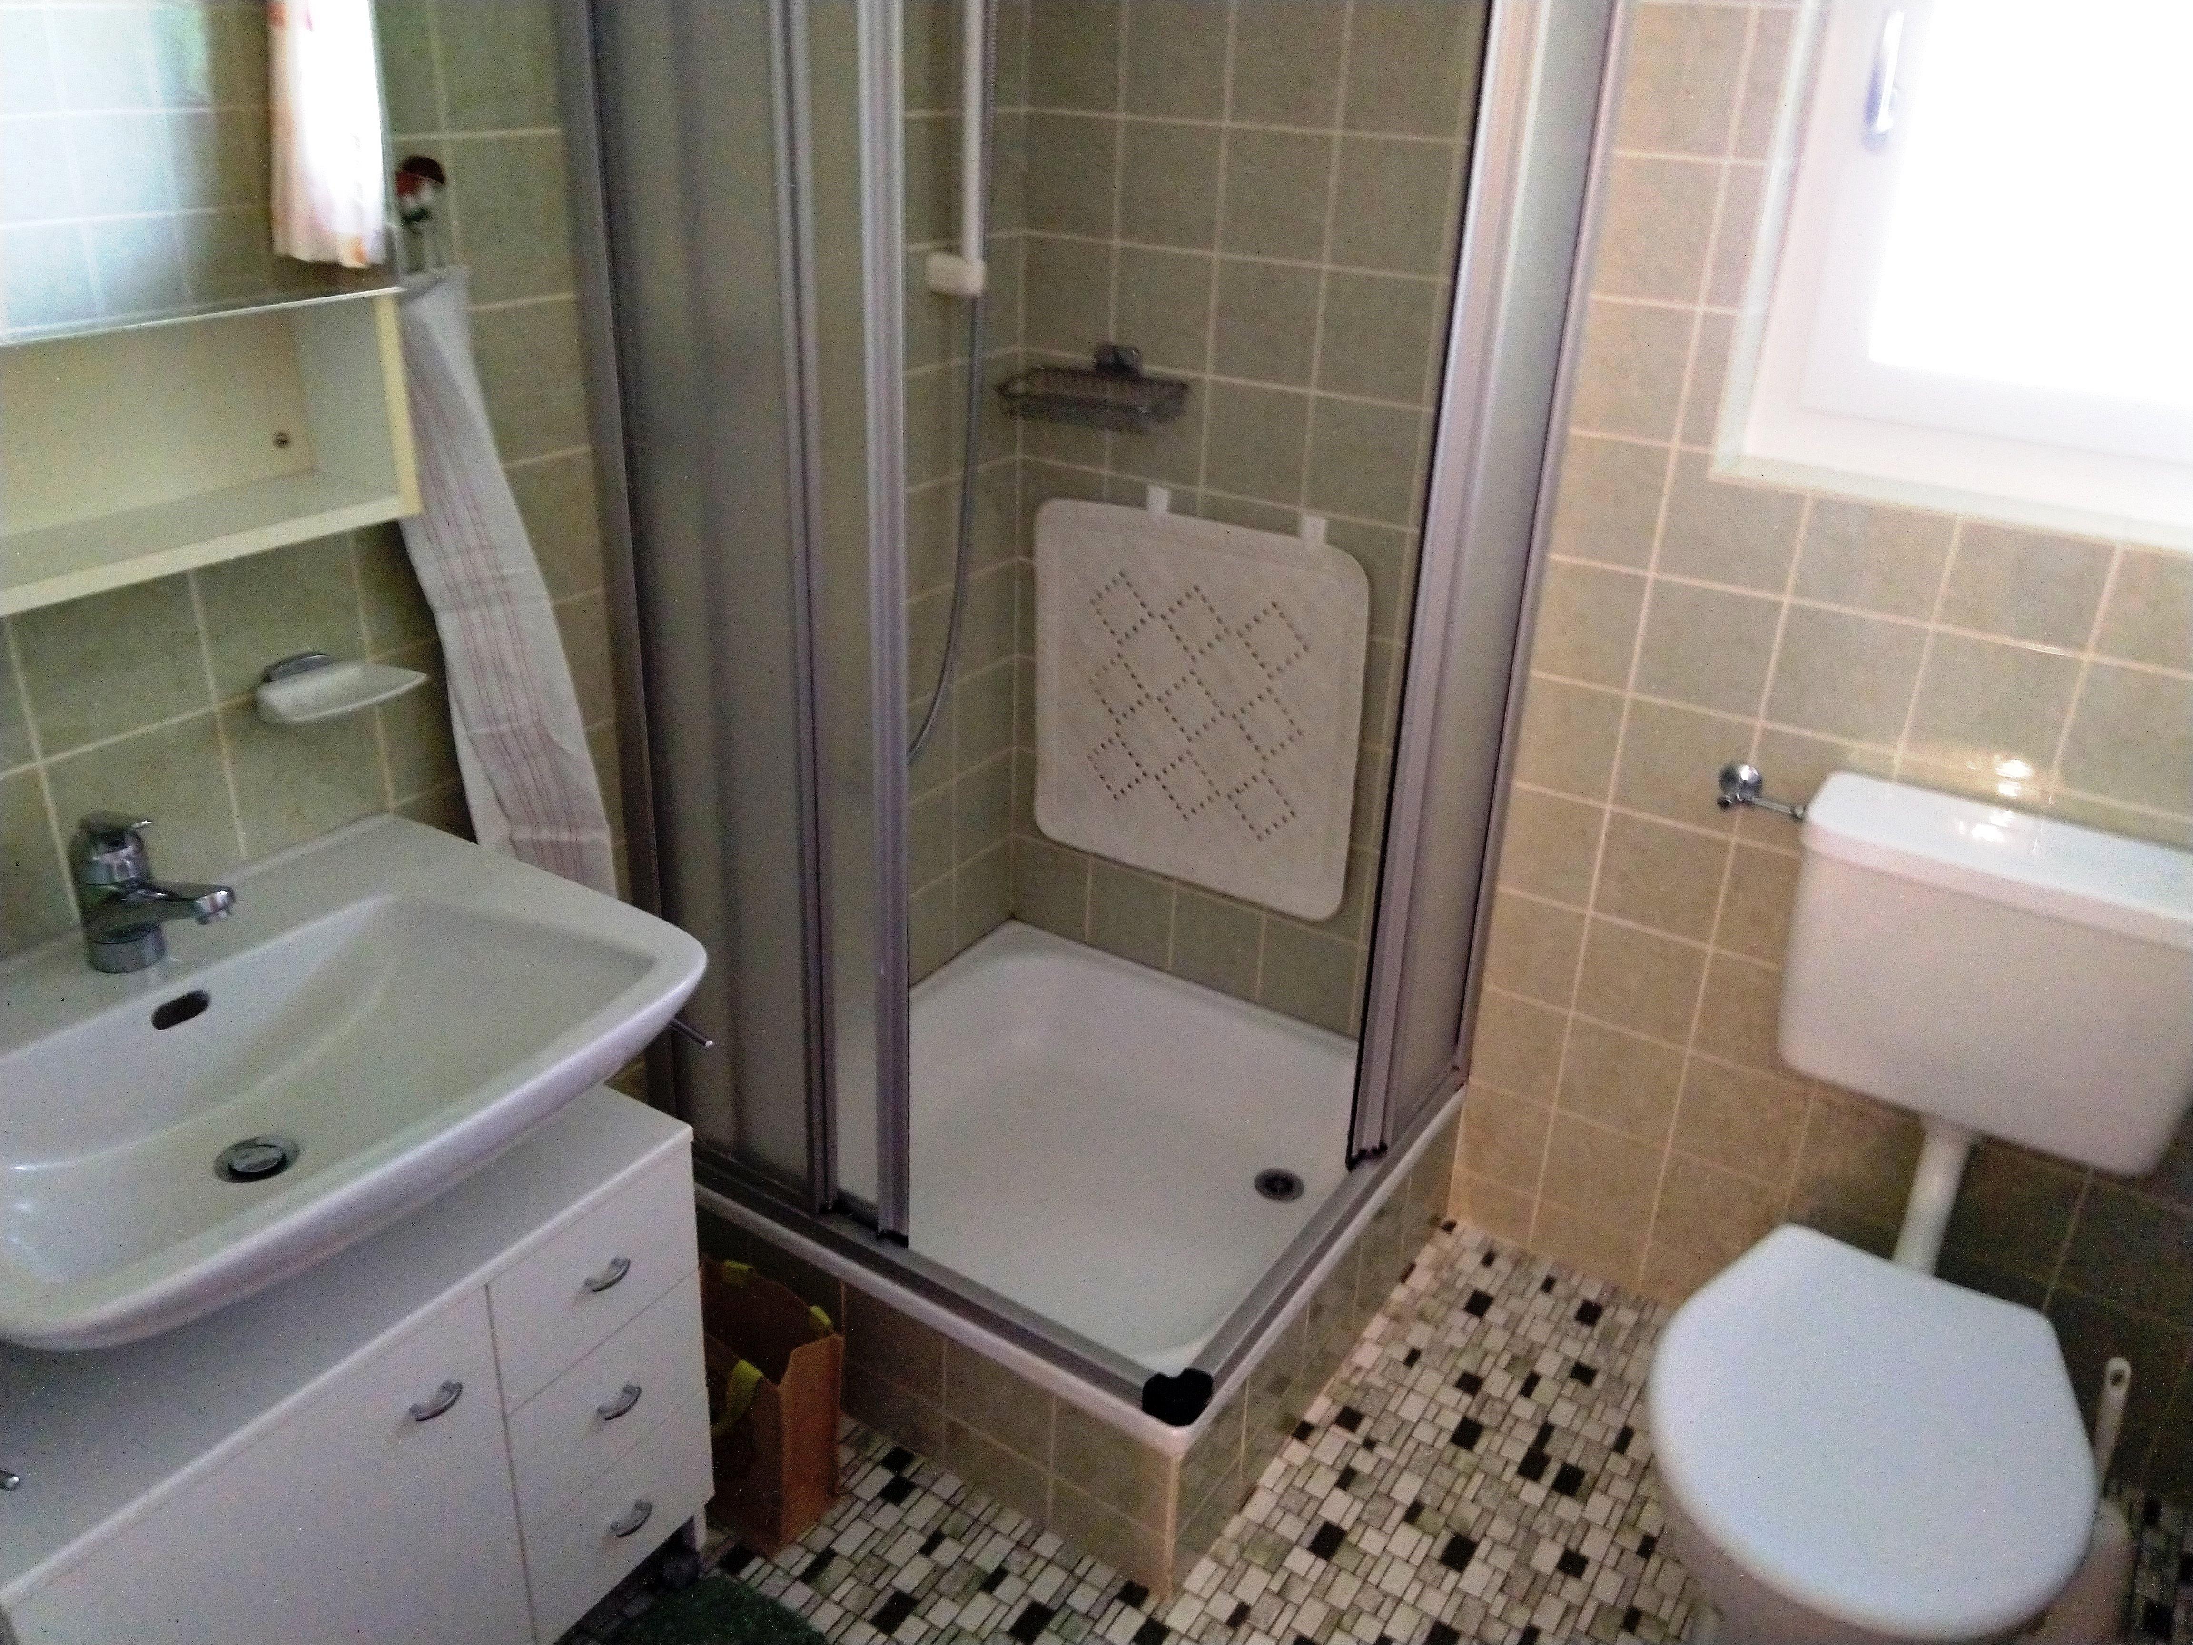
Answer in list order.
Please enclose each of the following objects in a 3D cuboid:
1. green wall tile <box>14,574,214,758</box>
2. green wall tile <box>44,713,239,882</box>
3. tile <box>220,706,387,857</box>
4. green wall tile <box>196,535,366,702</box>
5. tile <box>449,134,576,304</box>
[{"bbox_3d":[-0.799,-0.142,1.389,0.010,0.148,0.148,17,29,28],"label":"green wall tile"},{"bbox_3d":[-0.805,-0.005,1.454,0.010,0.148,0.148,17,29,28],"label":"green wall tile"},{"bbox_3d":[-0.724,-0.057,1.570,0.010,0.148,0.148,17,29,28],"label":"tile"},{"bbox_3d":[-0.719,-0.194,1.506,0.010,0.148,0.148,17,29,28],"label":"green wall tile"},{"bbox_3d":[-0.546,-0.570,1.611,0.010,0.148,0.148,17,29,28],"label":"tile"}]

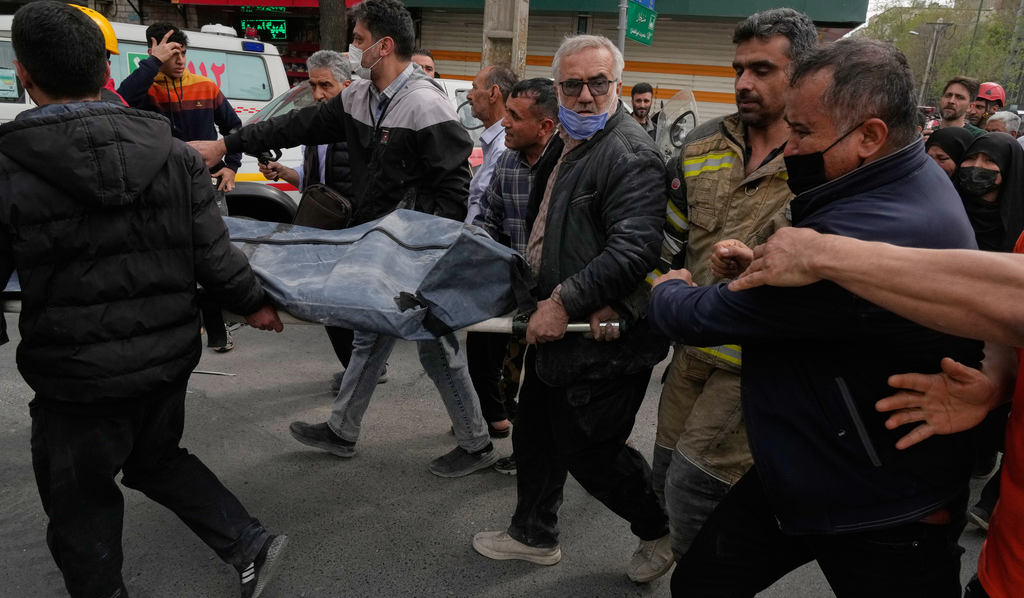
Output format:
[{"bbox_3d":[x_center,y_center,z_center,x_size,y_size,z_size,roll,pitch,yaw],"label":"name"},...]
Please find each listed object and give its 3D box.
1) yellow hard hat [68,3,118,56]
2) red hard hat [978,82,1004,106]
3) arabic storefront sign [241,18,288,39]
[{"bbox_3d":[-1.410,-0.866,2.180,0.285,0.160,0.220,6,16,6],"label":"yellow hard hat"},{"bbox_3d":[3.303,-1.420,4.750,0.270,0.170,0.220,2,16,-7],"label":"red hard hat"},{"bbox_3d":[-4.352,-4.748,12.000,0.970,0.350,0.090,9,17,16],"label":"arabic storefront sign"}]

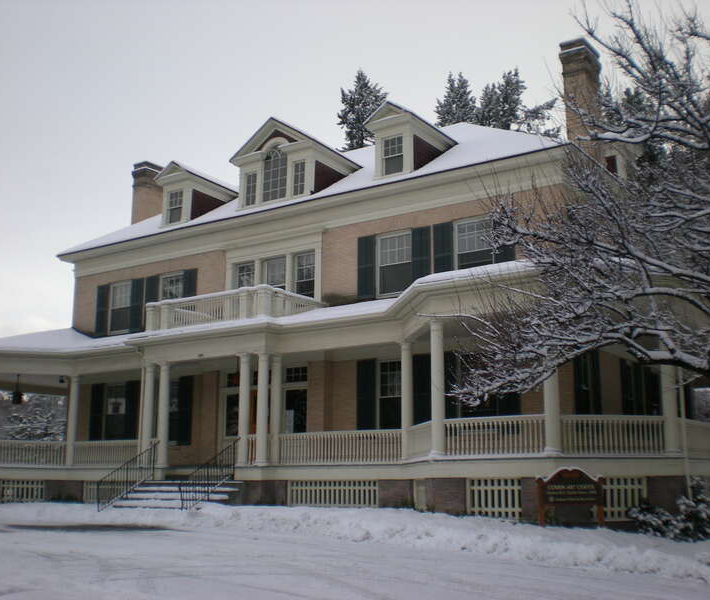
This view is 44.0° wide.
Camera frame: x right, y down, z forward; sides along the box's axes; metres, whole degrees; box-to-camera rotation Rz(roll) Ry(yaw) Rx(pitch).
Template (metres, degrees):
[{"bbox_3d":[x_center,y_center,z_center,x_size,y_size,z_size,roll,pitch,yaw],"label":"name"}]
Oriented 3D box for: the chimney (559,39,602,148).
[{"bbox_3d":[6.263,-5.513,24.331,0.718,3.116,1.042,-8,-15,33],"label":"chimney"}]

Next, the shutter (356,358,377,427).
[{"bbox_3d":[0.316,2.707,24.014,0.617,2.127,0.059,-8,-14,33],"label":"shutter"}]

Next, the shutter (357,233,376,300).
[{"bbox_3d":[0.316,-0.941,25.110,0.600,1.780,0.050,-8,-15,33],"label":"shutter"}]

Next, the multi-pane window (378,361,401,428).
[{"bbox_3d":[1.077,2.620,23.584,1.117,2.117,0.147,-8,-14,33],"label":"multi-pane window"}]

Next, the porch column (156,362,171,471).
[{"bbox_3d":[-5.102,3.025,23.337,0.310,2.763,0.310,-8,-15,33],"label":"porch column"}]

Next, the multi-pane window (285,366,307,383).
[{"bbox_3d":[-1.683,2.162,25.527,0.833,0.490,0.127,-8,-14,33],"label":"multi-pane window"}]

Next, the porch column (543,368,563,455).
[{"bbox_3d":[3.833,1.576,17.144,0.360,2.800,0.360,-8,-15,33],"label":"porch column"}]

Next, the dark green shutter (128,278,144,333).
[{"bbox_3d":[-7.098,0.190,28.454,0.594,1.785,0.050,-8,-15,33],"label":"dark green shutter"}]

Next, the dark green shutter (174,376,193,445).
[{"bbox_3d":[-5.130,3.326,26.425,0.585,2.065,0.050,-8,-15,33],"label":"dark green shutter"}]

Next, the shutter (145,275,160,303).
[{"bbox_3d":[-6.537,0.112,28.089,0.598,1.785,0.050,-8,-15,33],"label":"shutter"}]

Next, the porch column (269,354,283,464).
[{"bbox_3d":[-2.078,2.903,23.191,0.360,2.800,0.360,0,-12,0],"label":"porch column"}]

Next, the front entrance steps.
[{"bbox_3d":[-4.269,4.778,21.602,3.490,0.675,1.274,-8,-15,33],"label":"front entrance steps"}]

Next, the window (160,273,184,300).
[{"bbox_3d":[-5.788,0.018,27.700,1.069,1.772,0.150,-8,-15,33],"label":"window"}]

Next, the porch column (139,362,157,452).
[{"bbox_3d":[-5.916,3.270,24.966,0.360,2.800,0.360,-8,-15,33],"label":"porch column"}]

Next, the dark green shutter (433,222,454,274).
[{"bbox_3d":[2.376,-1.182,23.424,0.588,1.784,0.059,-8,-14,33],"label":"dark green shutter"}]

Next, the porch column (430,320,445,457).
[{"bbox_3d":[1.699,1.826,17.951,0.343,2.842,0.343,0,-12,0],"label":"porch column"}]

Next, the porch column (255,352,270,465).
[{"bbox_3d":[-2.368,2.755,22.348,0.343,2.842,0.343,0,-12,0],"label":"porch column"}]

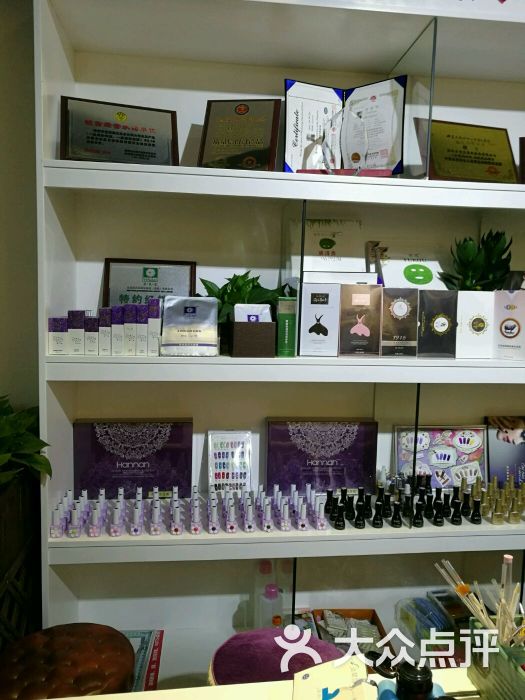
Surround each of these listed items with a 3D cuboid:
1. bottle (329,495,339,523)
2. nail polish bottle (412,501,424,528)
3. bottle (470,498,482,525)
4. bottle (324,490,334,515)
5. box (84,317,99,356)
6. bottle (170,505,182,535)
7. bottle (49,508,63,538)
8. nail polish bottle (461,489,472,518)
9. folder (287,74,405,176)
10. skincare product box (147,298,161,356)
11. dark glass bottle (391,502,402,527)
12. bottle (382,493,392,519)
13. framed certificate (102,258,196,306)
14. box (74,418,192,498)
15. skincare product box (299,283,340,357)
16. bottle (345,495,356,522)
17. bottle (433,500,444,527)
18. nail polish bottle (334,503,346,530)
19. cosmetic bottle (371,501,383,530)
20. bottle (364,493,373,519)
[{"bbox_3d":[0.226,0.493,1.704,0.032,0.073,0.032,1,5,-7],"label":"bottle"},{"bbox_3d":[0.488,0.509,1.699,0.031,0.079,0.030,1,5,-7],"label":"nail polish bottle"},{"bbox_3d":[0.632,0.474,1.609,0.029,0.070,0.028,1,6,-7],"label":"bottle"},{"bbox_3d":[0.219,0.495,1.780,0.031,0.079,0.030,1,5,-7],"label":"bottle"},{"bbox_3d":[-0.479,-0.037,1.544,0.037,0.105,0.037,1,5,-7],"label":"box"},{"bbox_3d":[-0.249,0.492,1.584,0.033,0.074,0.033,1,5,-7],"label":"bottle"},{"bbox_3d":[-0.591,0.494,1.565,0.033,0.081,0.029,1,5,-7],"label":"bottle"},{"bbox_3d":[0.629,0.475,1.684,0.029,0.067,0.029,1,5,-7],"label":"nail polish bottle"},{"bbox_3d":[0.265,-0.716,1.788,0.383,0.299,0.100,2,5,7],"label":"folder"},{"bbox_3d":[-0.291,-0.061,1.472,0.031,0.153,0.032,1,5,-7],"label":"skincare product box"},{"bbox_3d":[0.410,0.500,1.664,0.033,0.074,0.033,1,5,-7],"label":"dark glass bottle"},{"bbox_3d":[0.397,0.494,1.732,0.032,0.074,0.032,1,5,-7],"label":"bottle"},{"bbox_3d":[-0.339,-0.141,1.647,0.271,0.267,0.015,1,-12,-7],"label":"framed certificate"},{"bbox_3d":[-0.430,0.370,1.838,0.383,0.265,0.046,1,5,-7],"label":"box"},{"bbox_3d":[0.154,-0.083,1.508,0.104,0.197,0.048,1,6,-7],"label":"skincare product box"},{"bbox_3d":[0.276,0.493,1.712,0.032,0.073,0.032,1,5,-7],"label":"bottle"},{"bbox_3d":[0.512,0.475,1.595,0.029,0.070,0.029,1,5,-7],"label":"bottle"},{"bbox_3d":[0.221,0.469,1.544,0.029,0.072,0.028,1,6,-7],"label":"nail polish bottle"},{"bbox_3d":[0.330,0.473,1.571,0.030,0.070,0.030,1,5,-7],"label":"cosmetic bottle"},{"bbox_3d":[0.334,0.493,1.723,0.032,0.074,0.032,1,5,-7],"label":"bottle"}]

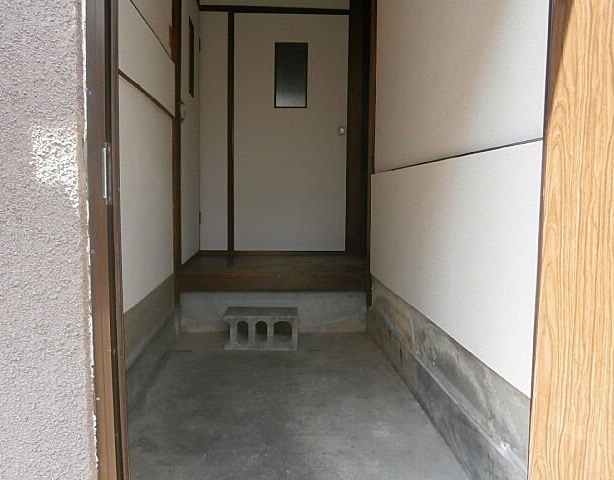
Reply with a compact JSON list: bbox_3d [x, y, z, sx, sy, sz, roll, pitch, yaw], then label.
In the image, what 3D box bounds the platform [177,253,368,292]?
[{"bbox_3d":[-0.218,0.219,3.365,1.140,0.112,0.960,1,5,-2],"label":"platform"}]

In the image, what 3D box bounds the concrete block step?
[{"bbox_3d":[-0.246,0.490,2.656,0.390,0.190,0.190,1,5,-2],"label":"concrete block step"}]

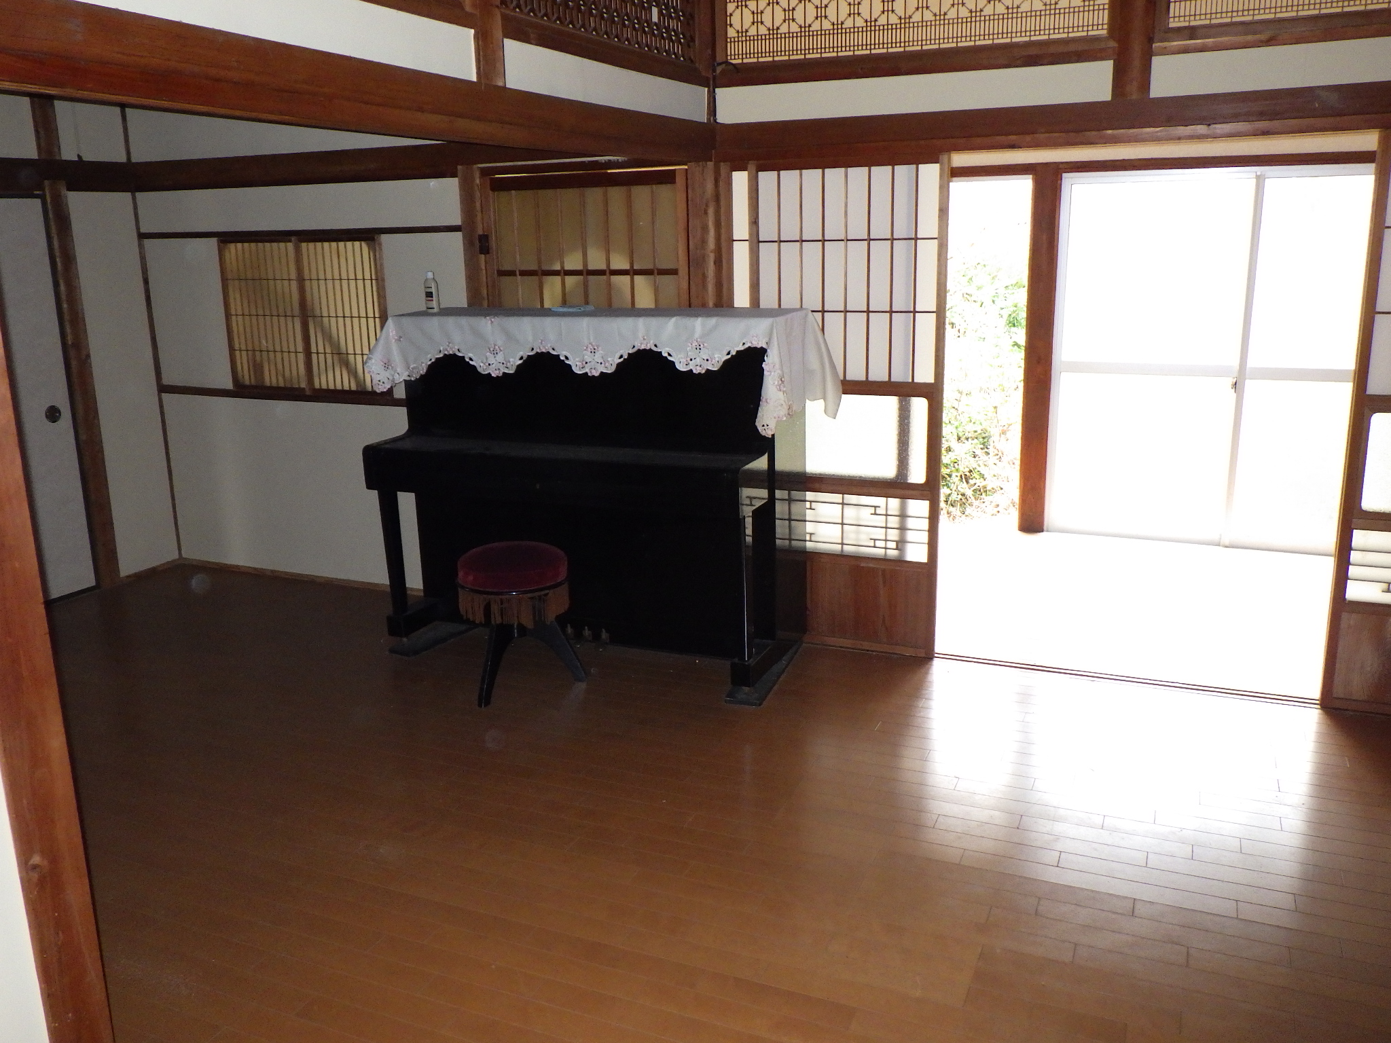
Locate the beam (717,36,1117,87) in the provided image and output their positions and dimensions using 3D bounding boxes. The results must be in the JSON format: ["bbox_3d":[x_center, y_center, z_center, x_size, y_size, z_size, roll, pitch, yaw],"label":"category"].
[{"bbox_3d":[0.662,-1.479,3.630,1.300,0.070,0.070,5,16,23],"label":"beam"}]

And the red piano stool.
[{"bbox_3d":[-0.619,0.347,3.875,0.400,0.460,0.400,-1,14,0],"label":"red piano stool"}]

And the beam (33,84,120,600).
[{"bbox_3d":[-2.725,-0.780,4.997,0.100,2.180,0.110,5,16,23],"label":"beam"}]

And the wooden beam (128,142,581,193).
[{"bbox_3d":[-1.330,-1.445,4.555,2.640,0.132,0.065,5,16,23],"label":"wooden beam"}]

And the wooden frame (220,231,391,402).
[{"bbox_3d":[-1.694,-0.890,4.886,0.910,0.690,0.050,5,16,23],"label":"wooden frame"}]

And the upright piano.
[{"bbox_3d":[-0.376,-0.118,4.081,1.470,1.246,0.670,5,16,22],"label":"upright piano"}]

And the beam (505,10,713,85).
[{"bbox_3d":[-0.240,-1.367,3.305,0.070,0.065,1.270,5,16,23],"label":"beam"}]

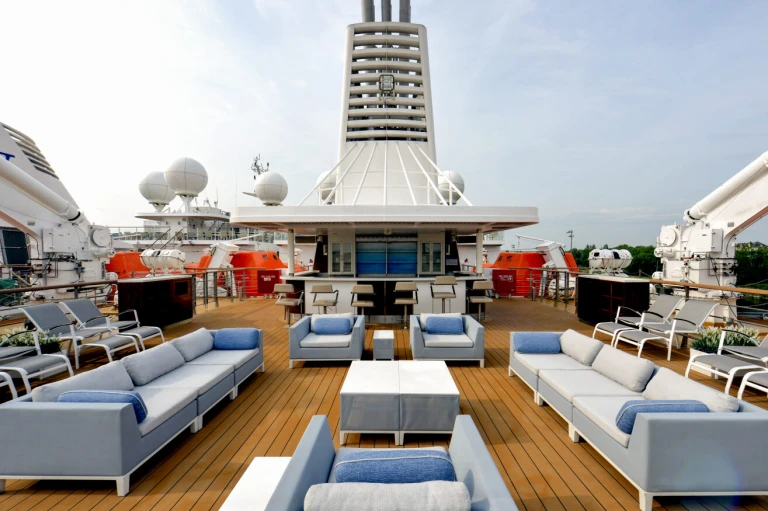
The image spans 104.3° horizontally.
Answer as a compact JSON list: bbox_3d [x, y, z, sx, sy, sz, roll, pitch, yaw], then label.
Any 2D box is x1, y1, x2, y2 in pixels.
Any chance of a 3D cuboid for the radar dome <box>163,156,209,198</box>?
[{"bbox_3d":[-19.760,-7.870,30.000,3.650,3.750,3.650,0,0,1],"label":"radar dome"}]

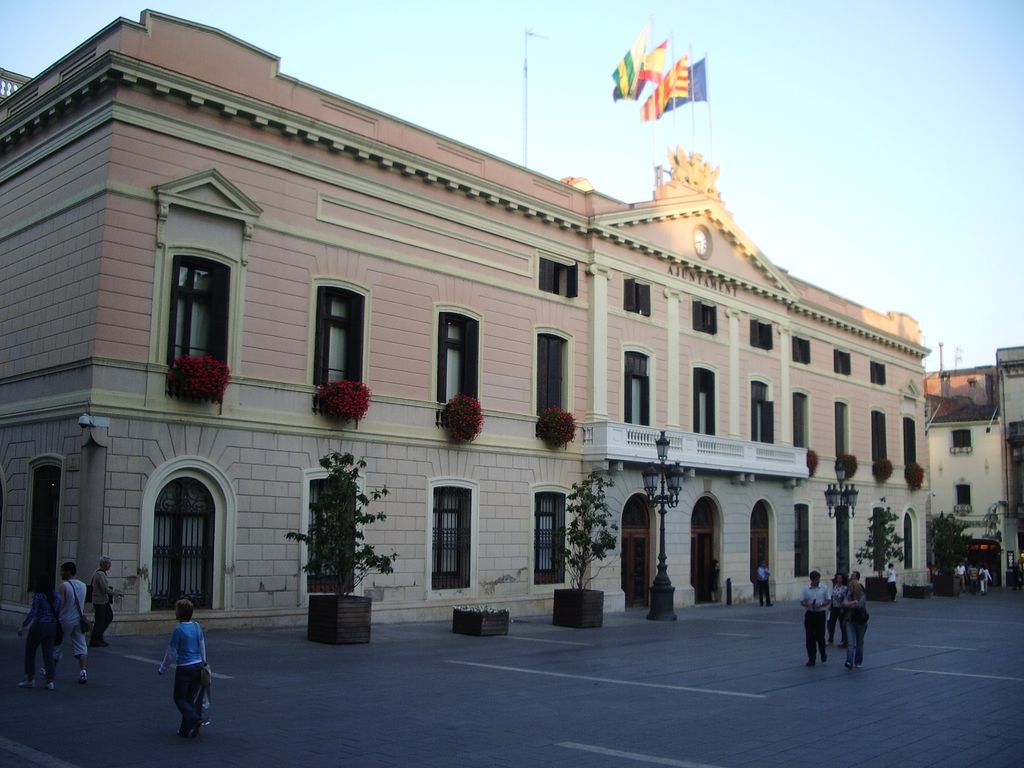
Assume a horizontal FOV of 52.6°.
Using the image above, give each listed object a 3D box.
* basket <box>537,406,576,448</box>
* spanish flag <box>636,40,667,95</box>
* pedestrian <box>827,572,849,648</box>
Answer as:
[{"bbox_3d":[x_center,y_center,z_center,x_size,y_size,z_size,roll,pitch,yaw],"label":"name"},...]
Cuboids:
[{"bbox_3d":[1.368,1.322,31.270,0.612,1.122,1.306,-7,-11,42],"label":"basket"},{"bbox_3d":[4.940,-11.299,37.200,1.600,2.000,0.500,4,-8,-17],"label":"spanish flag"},{"bbox_3d":[7.356,5.119,23.400,0.520,1.680,0.380,-1,-8,14],"label":"pedestrian"}]

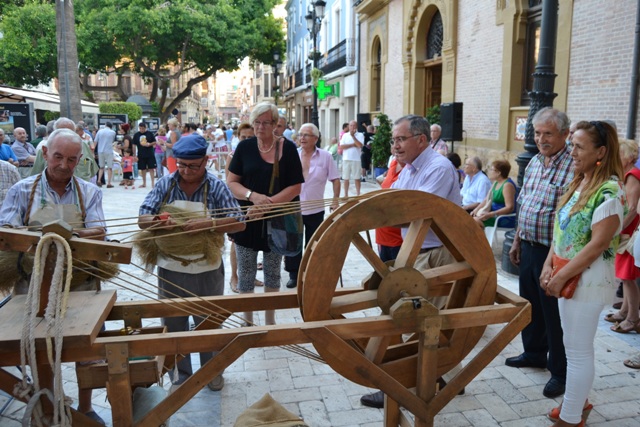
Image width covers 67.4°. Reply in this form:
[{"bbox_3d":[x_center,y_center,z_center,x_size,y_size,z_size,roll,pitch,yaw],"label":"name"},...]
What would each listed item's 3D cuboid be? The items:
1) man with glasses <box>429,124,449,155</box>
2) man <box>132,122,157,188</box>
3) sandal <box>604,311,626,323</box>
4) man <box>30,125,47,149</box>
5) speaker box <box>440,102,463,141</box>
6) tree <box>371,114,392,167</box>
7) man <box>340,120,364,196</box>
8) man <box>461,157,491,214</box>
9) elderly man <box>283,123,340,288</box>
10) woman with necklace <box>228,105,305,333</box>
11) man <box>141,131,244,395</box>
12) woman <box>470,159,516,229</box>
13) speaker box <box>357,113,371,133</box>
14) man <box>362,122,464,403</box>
[{"bbox_3d":[1.919,-0.628,7.909,0.500,1.648,0.340,6,11,29],"label":"man with glasses"},{"bbox_3d":[-4.646,-1.551,12.781,0.580,1.690,0.360,-1,11,-3],"label":"man"},{"bbox_3d":[2.539,0.868,4.097,0.250,0.100,0.090,3,11,14],"label":"sandal"},{"bbox_3d":[-4.870,-0.715,8.411,0.500,1.640,0.320,-7,12,-32],"label":"man"},{"bbox_3d":[2.354,-1.647,8.594,0.340,0.685,0.380,-6,12,-31],"label":"speaker box"},{"bbox_3d":[1.775,-2.075,13.854,0.620,1.590,0.620,1,11,7],"label":"tree"},{"bbox_3d":[0.680,-1.020,9.850,0.500,1.720,0.360,1,10,5],"label":"man"},{"bbox_3d":[1.953,-0.126,6.271,0.800,1.218,0.550,-6,12,-31],"label":"man"},{"bbox_3d":[-0.084,-0.068,4.749,0.520,1.626,0.360,5,11,26],"label":"elderly man"},{"bbox_3d":[-0.417,0.054,3.670,0.540,1.755,0.420,0,10,0],"label":"woman with necklace"},{"bbox_3d":[-0.741,0.307,2.835,0.580,1.543,0.460,-1,10,-7],"label":"man"},{"bbox_3d":[2.075,-0.017,5.743,0.640,1.240,0.490,-2,11,-13],"label":"woman"},{"bbox_3d":[1.334,-2.670,14.558,0.430,0.680,0.400,6,11,29],"label":"speaker box"},{"bbox_3d":[0.539,0.278,2.889,0.520,1.700,0.490,-3,11,-15],"label":"man"}]

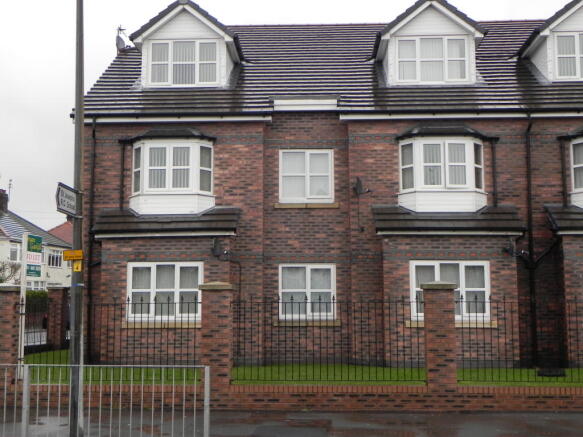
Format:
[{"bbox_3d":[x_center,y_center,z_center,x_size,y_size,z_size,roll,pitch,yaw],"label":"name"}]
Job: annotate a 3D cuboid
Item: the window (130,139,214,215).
[{"bbox_3d":[-2.729,-0.919,17.526,1.977,1.713,0.420,0,-6,2],"label":"window"}]

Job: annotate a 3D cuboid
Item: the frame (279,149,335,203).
[{"bbox_3d":[0.348,-0.985,18.063,1.304,1.253,0.100,0,-6,2],"label":"frame"}]

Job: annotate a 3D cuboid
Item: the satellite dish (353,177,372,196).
[{"bbox_3d":[1.600,-0.718,17.218,0.360,0.440,0.430,-3,-7,27],"label":"satellite dish"}]

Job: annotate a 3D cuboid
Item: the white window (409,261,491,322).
[{"bbox_3d":[3.337,1.523,16.349,1.685,1.260,0.100,0,-6,2],"label":"white window"}]

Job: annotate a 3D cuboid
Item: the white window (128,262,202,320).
[{"bbox_3d":[-2.710,1.565,16.657,1.636,1.259,0.100,0,-6,2],"label":"white window"}]

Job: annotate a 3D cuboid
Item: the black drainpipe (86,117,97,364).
[{"bbox_3d":[-4.512,0.430,17.511,0.100,5.489,0.120,0,-6,2],"label":"black drainpipe"}]

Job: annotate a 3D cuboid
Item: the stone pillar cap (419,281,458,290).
[{"bbox_3d":[2.328,1.061,12.240,0.515,0.130,0.515,0,-6,2],"label":"stone pillar cap"}]

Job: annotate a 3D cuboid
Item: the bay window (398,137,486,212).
[{"bbox_3d":[3.396,-0.949,17.195,1.959,1.690,0.460,0,-6,2],"label":"bay window"}]

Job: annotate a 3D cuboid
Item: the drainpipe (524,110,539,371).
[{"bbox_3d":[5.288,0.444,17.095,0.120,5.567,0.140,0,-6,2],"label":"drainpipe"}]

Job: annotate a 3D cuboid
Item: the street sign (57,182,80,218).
[{"bbox_3d":[-2.540,-0.201,8.833,0.050,0.294,0.650,-1,-6,5],"label":"street sign"}]

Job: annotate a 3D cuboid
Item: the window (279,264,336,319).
[{"bbox_3d":[0.370,1.698,17.890,1.325,1.294,0.100,0,-6,2],"label":"window"}]

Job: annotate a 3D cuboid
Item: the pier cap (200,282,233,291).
[{"bbox_3d":[-1.172,1.078,12.393,0.530,0.129,0.530,0,-6,2],"label":"pier cap"}]

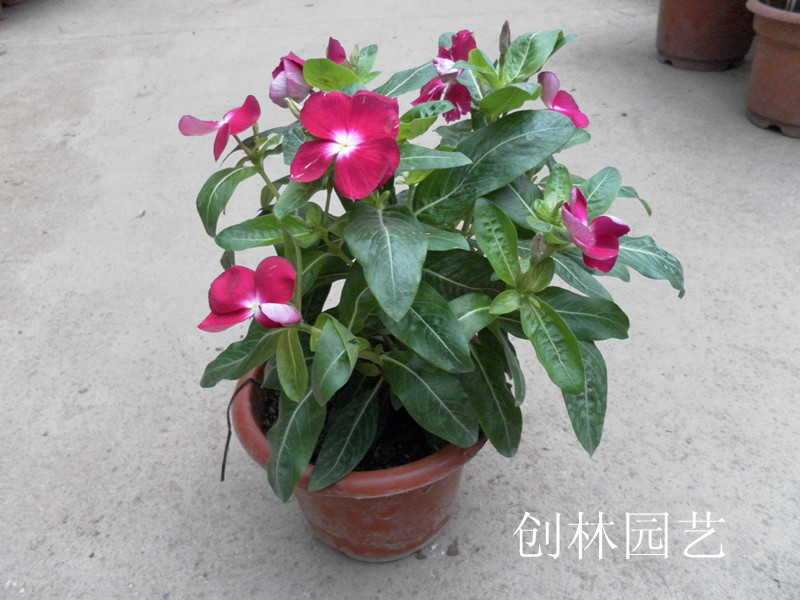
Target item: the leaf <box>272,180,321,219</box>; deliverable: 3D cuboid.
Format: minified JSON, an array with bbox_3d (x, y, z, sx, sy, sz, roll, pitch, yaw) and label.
[{"bbox_3d":[-0.044,-0.047,0.292,0.018,0.010,0.032,29,62,27],"label":"leaf"}]

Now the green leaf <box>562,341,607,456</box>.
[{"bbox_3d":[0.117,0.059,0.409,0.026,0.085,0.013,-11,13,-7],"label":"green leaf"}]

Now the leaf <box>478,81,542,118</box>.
[{"bbox_3d":[0.051,-0.091,0.294,0.022,0.029,0.011,-15,81,-33],"label":"leaf"}]

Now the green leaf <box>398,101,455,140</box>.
[{"bbox_3d":[0.013,-0.089,0.322,0.031,0.011,0.018,-23,72,5],"label":"green leaf"}]

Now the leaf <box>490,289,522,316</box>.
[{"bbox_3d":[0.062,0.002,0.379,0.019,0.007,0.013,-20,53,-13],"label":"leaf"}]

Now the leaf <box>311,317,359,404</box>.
[{"bbox_3d":[-0.033,0.031,0.330,0.023,0.015,0.044,10,77,10],"label":"leaf"}]

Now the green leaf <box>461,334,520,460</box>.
[{"bbox_3d":[0.052,0.057,0.376,0.030,0.077,0.014,-26,15,-21],"label":"green leaf"}]

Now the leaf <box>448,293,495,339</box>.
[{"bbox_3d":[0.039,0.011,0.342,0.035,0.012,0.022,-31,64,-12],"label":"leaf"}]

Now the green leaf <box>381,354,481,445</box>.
[{"bbox_3d":[0.017,0.055,0.362,0.074,0.011,0.033,41,61,14],"label":"green leaf"}]

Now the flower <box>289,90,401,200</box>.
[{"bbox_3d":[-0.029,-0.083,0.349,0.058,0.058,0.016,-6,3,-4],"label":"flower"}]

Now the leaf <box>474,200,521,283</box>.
[{"bbox_3d":[0.045,-0.027,0.299,0.018,0.009,0.046,-19,74,-9],"label":"leaf"}]

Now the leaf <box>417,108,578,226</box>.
[{"bbox_3d":[0.049,-0.069,0.335,0.097,0.018,0.041,-31,55,-2],"label":"leaf"}]

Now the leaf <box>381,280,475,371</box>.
[{"bbox_3d":[0.018,0.012,0.328,0.030,0.013,0.062,-38,91,-14],"label":"leaf"}]

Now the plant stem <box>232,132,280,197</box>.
[{"bbox_3d":[-0.069,-0.065,0.316,0.007,0.044,0.006,-37,50,-3],"label":"plant stem"}]

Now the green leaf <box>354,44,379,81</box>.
[{"bbox_3d":[-0.019,-0.133,0.361,0.014,0.007,0.025,16,74,-4],"label":"green leaf"}]

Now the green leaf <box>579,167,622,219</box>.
[{"bbox_3d":[0.106,-0.058,0.347,0.021,0.007,0.035,34,73,30],"label":"green leaf"}]

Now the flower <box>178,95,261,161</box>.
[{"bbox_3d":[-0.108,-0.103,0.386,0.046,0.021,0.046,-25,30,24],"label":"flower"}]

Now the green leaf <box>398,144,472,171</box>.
[{"bbox_3d":[0.013,-0.065,0.296,0.040,0.010,0.018,6,67,7],"label":"green leaf"}]

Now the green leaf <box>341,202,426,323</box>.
[{"bbox_3d":[-0.005,-0.017,0.285,0.036,0.016,0.059,-7,62,-3],"label":"green leaf"}]

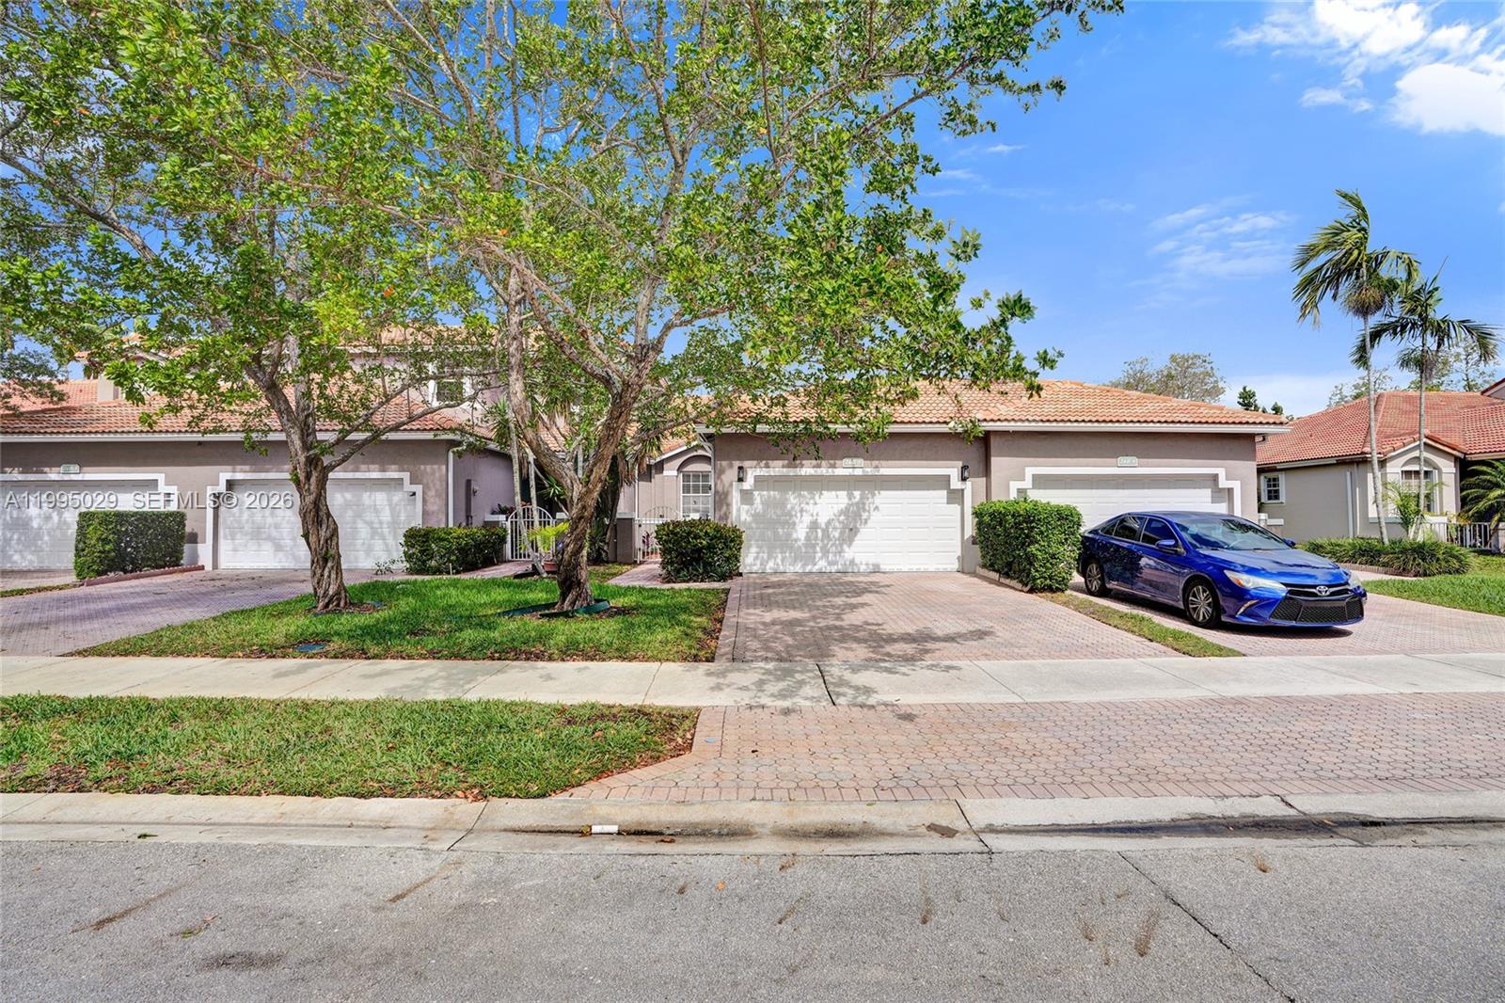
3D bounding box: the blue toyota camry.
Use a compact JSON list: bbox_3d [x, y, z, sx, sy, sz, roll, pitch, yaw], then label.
[{"bbox_3d":[6.980,0.950,10.500,1.830,1.470,4.850,0,1,0],"label":"blue toyota camry"}]

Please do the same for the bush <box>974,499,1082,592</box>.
[{"bbox_3d":[5.400,0.820,13.000,1.250,1.600,2.300,0,0,0],"label":"bush"}]

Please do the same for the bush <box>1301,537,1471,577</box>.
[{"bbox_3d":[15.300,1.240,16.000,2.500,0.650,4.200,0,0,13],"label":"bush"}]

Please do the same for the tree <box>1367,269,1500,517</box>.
[{"bbox_3d":[16.750,-2.150,16.600,3.500,7.400,3.200,0,0,0],"label":"tree"}]

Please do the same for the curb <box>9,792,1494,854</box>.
[{"bbox_3d":[0.000,1.920,4.080,9.300,0.150,0.650,0,0,0],"label":"curb"}]

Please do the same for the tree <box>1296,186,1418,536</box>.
[{"bbox_3d":[14.850,-3.100,16.500,3.100,9.200,2.800,0,0,0],"label":"tree"}]

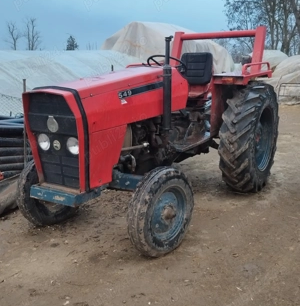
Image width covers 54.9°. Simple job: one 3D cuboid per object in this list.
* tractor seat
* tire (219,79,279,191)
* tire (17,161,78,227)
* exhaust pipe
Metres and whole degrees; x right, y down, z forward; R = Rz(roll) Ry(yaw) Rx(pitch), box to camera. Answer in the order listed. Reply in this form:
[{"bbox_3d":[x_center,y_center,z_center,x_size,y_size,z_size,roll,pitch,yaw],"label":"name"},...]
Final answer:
[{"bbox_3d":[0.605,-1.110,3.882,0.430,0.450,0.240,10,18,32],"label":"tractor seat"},{"bbox_3d":[1.306,-0.196,3.705,0.410,1.365,1.365,10,18,32],"label":"tire"},{"bbox_3d":[-1.000,0.390,3.020,0.175,0.720,0.720,12,19,37],"label":"tire"},{"bbox_3d":[0.165,-0.623,2.685,0.090,0.890,0.090,0,15,0],"label":"exhaust pipe"}]

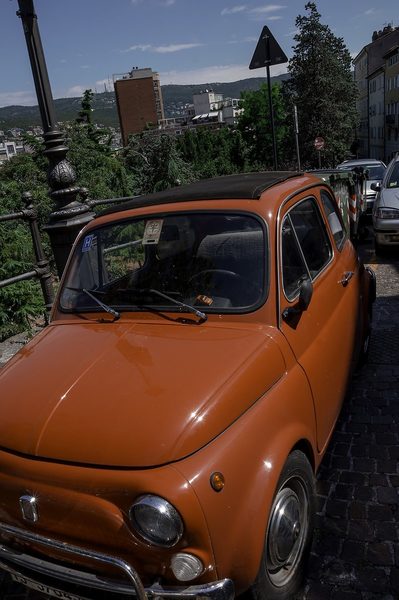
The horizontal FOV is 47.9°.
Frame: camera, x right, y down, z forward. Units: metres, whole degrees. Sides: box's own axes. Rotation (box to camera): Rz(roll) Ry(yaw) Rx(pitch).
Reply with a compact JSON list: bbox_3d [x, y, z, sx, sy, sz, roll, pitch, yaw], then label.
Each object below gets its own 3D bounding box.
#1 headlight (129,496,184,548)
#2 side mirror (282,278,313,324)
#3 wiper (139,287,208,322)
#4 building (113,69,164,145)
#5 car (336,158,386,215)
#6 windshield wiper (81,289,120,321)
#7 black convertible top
[{"bbox_3d":[-0.102,0.553,1.140,0.155,0.155,0.070,-2,14,25],"label":"headlight"},{"bbox_3d":[0.356,0.004,1.626,0.110,0.130,0.110,-1,18,28],"label":"side mirror"},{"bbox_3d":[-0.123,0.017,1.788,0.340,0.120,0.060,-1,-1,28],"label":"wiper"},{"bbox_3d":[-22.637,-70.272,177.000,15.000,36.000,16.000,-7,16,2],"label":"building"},{"bbox_3d":[4.815,-3.347,13.200,1.680,1.470,3.900,1,18,27],"label":"car"},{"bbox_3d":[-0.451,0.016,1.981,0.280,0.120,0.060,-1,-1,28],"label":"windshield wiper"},{"bbox_3d":[0.030,-0.542,2.339,0.880,0.090,0.800,-1,18,28],"label":"black convertible top"}]

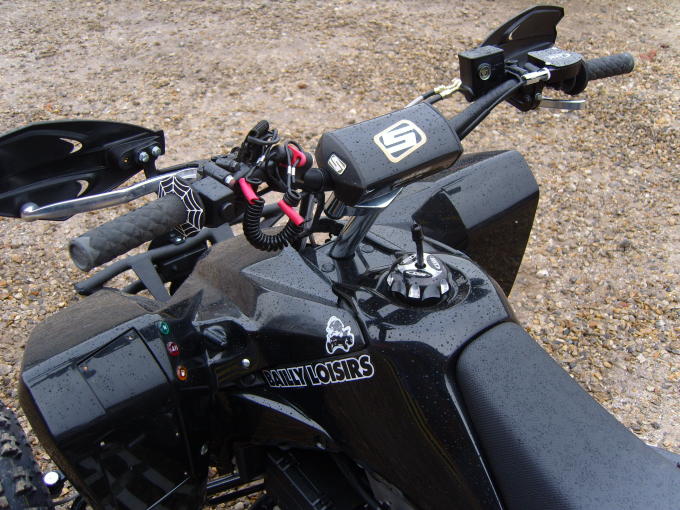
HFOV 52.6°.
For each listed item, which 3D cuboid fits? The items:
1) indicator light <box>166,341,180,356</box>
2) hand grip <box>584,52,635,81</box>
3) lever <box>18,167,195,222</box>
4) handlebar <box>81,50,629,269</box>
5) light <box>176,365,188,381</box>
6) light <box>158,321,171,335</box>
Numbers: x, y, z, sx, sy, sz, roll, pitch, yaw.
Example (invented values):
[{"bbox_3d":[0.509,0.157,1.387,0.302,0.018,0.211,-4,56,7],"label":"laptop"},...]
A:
[{"bbox_3d":[-0.207,0.116,0.848,0.008,0.015,0.015,-24,25,28],"label":"indicator light"},{"bbox_3d":[0.374,-0.261,0.963,0.108,0.032,0.032,-17,38,-26],"label":"hand grip"},{"bbox_3d":[-0.214,-0.062,0.650,0.163,0.020,0.032,-14,38,-18],"label":"lever"},{"bbox_3d":[0.075,-0.126,0.839,0.835,0.155,0.145,-24,43,-32],"label":"handlebar"},{"bbox_3d":[-0.195,0.144,0.841,0.008,0.015,0.015,-24,25,28],"label":"light"},{"bbox_3d":[-0.219,0.091,0.854,0.008,0.015,0.015,-24,25,28],"label":"light"}]

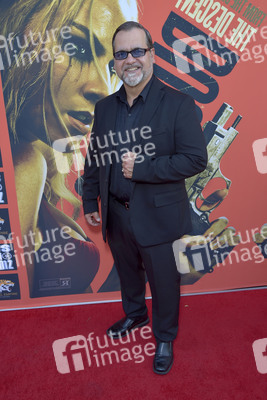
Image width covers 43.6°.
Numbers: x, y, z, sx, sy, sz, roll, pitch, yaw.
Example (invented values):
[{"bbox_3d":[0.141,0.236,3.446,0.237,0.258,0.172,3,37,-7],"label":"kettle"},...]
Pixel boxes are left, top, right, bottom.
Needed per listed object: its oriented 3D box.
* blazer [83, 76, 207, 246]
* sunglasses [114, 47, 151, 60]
[{"bbox_3d":[0.054,-0.178,1.519,0.570,0.760,0.360,14,28,25],"label":"blazer"},{"bbox_3d":[0.002,-0.636,1.455,0.142,0.044,0.144,0,23,17],"label":"sunglasses"}]

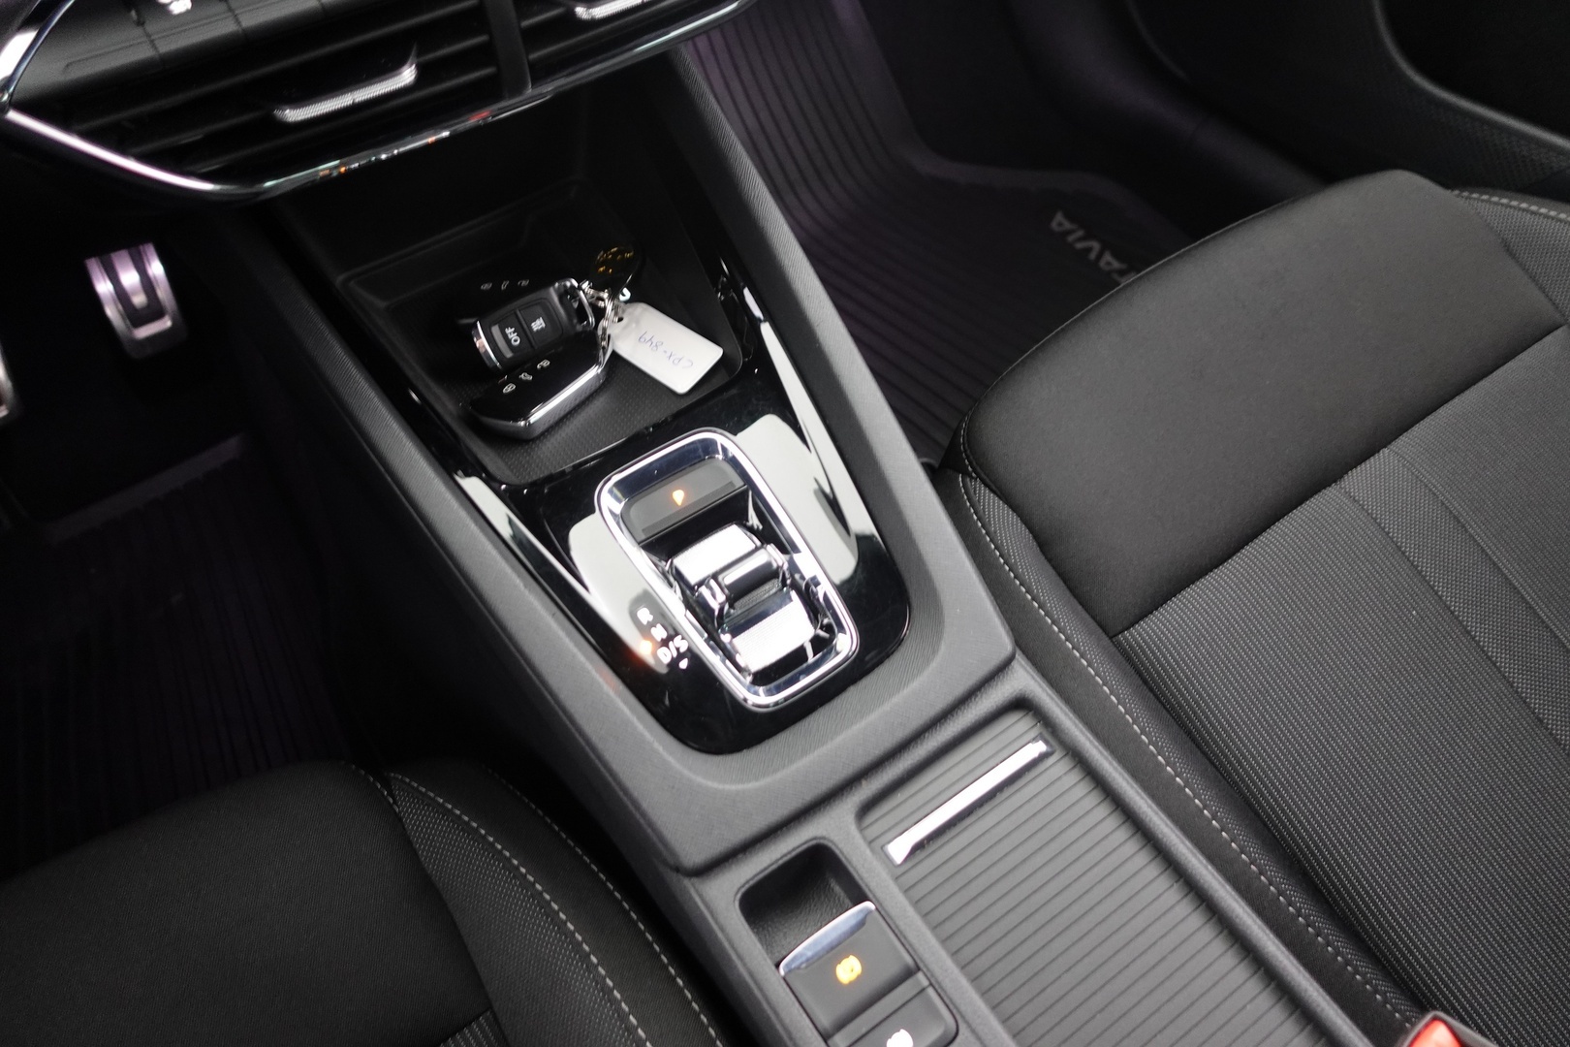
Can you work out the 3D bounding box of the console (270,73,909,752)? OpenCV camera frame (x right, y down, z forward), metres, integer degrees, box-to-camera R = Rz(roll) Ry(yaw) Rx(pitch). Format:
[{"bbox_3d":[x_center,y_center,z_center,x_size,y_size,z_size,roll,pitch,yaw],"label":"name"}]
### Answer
[{"bbox_3d":[-0.081,-0.057,0.534,0.205,0.115,0.375,-29,72,-18],"label":"console"}]

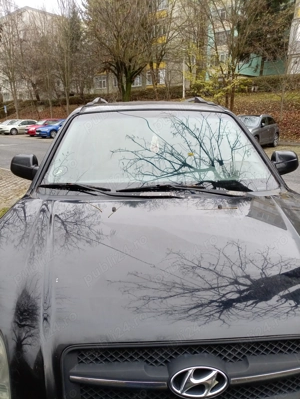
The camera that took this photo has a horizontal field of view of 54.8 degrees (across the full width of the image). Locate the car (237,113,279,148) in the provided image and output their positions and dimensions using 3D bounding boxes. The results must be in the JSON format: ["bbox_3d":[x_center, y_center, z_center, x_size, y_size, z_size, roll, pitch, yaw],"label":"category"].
[{"bbox_3d":[5.570,-3.722,15.835,1.860,1.660,4.450,14,21,40],"label":"car"}]

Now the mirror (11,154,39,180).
[{"bbox_3d":[-0.880,-0.231,2.070,0.215,0.180,0.130,-1,16,-4],"label":"mirror"}]

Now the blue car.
[{"bbox_3d":[-7.500,-6.008,24.281,1.810,1.470,4.500,12,20,37],"label":"blue car"}]

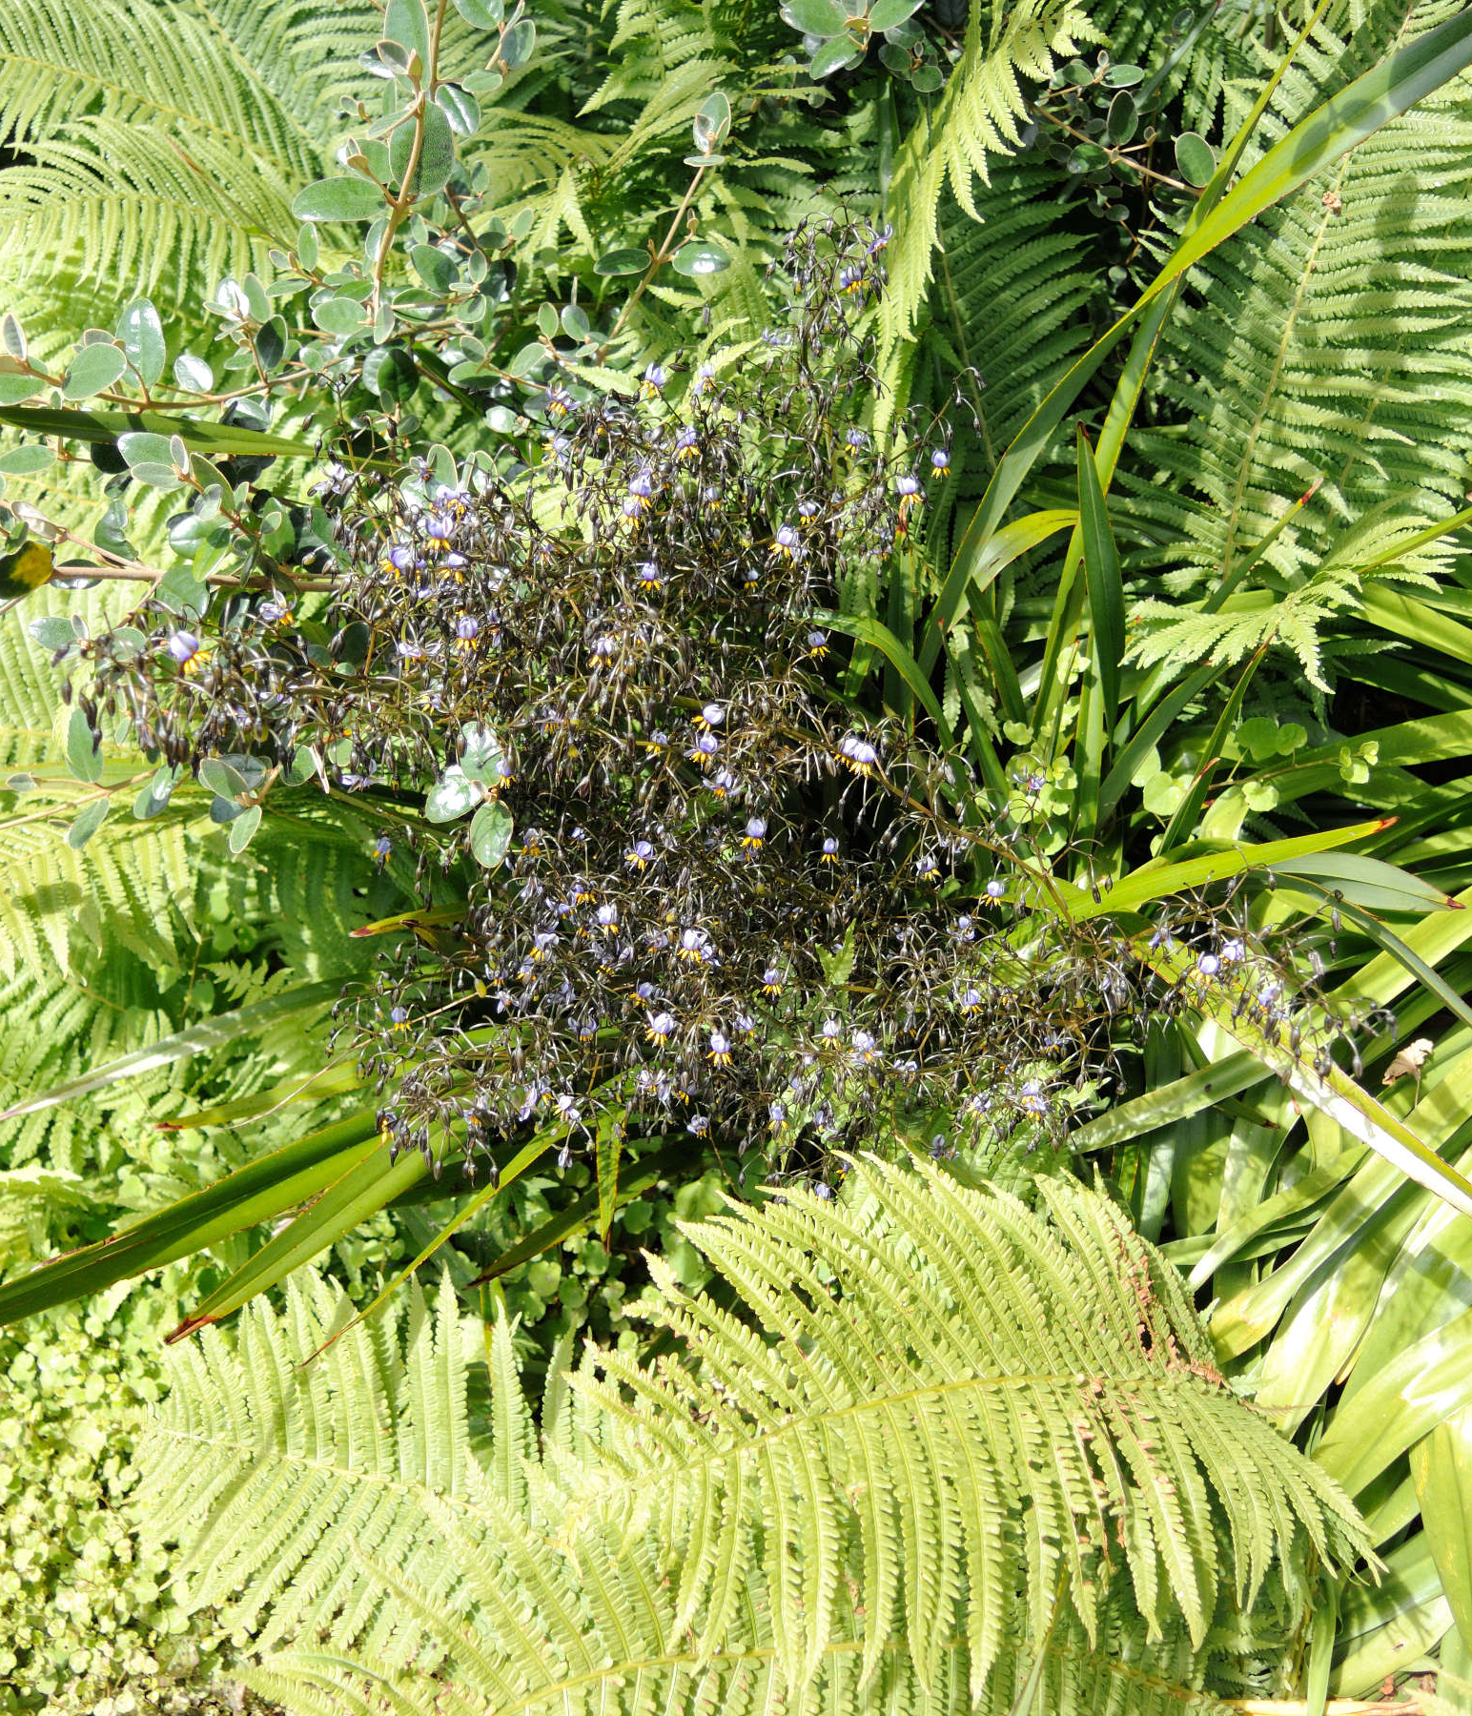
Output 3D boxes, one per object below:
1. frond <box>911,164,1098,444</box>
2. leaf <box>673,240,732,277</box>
[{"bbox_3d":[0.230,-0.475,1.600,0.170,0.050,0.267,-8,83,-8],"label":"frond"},{"bbox_3d":[-0.025,-0.437,1.350,0.043,0.010,0.029,-7,53,0],"label":"leaf"}]

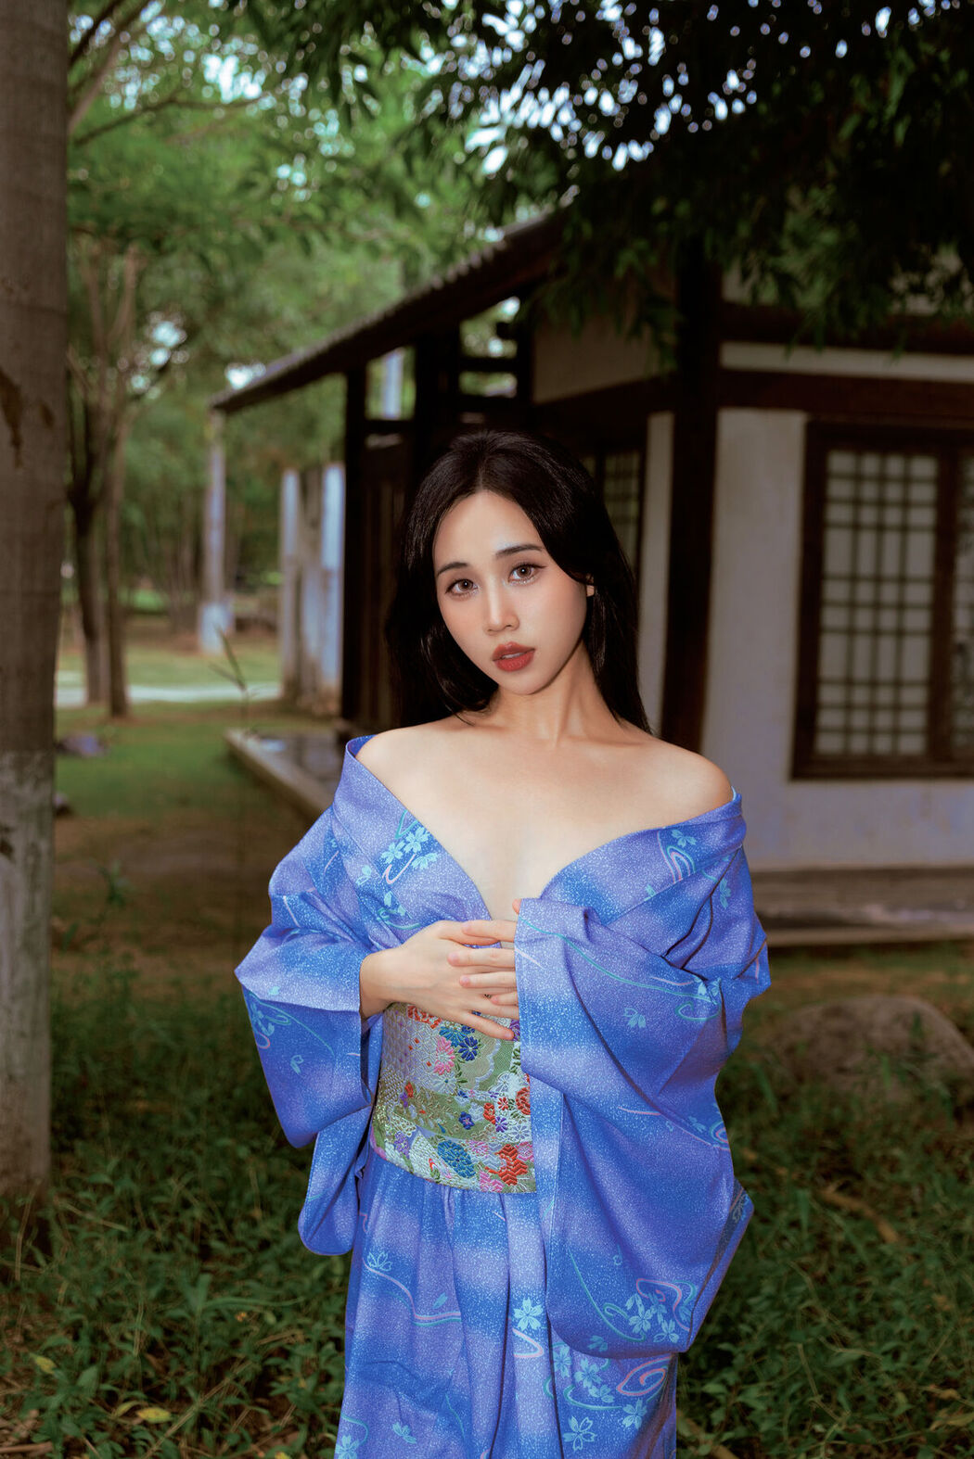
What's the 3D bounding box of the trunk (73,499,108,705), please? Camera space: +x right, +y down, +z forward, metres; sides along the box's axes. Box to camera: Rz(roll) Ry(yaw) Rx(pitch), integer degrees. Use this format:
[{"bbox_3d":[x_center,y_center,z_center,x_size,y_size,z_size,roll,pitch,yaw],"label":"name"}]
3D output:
[{"bbox_3d":[-3.470,-1.147,15.600,0.290,1.850,0.280,0,6,-9],"label":"trunk"}]

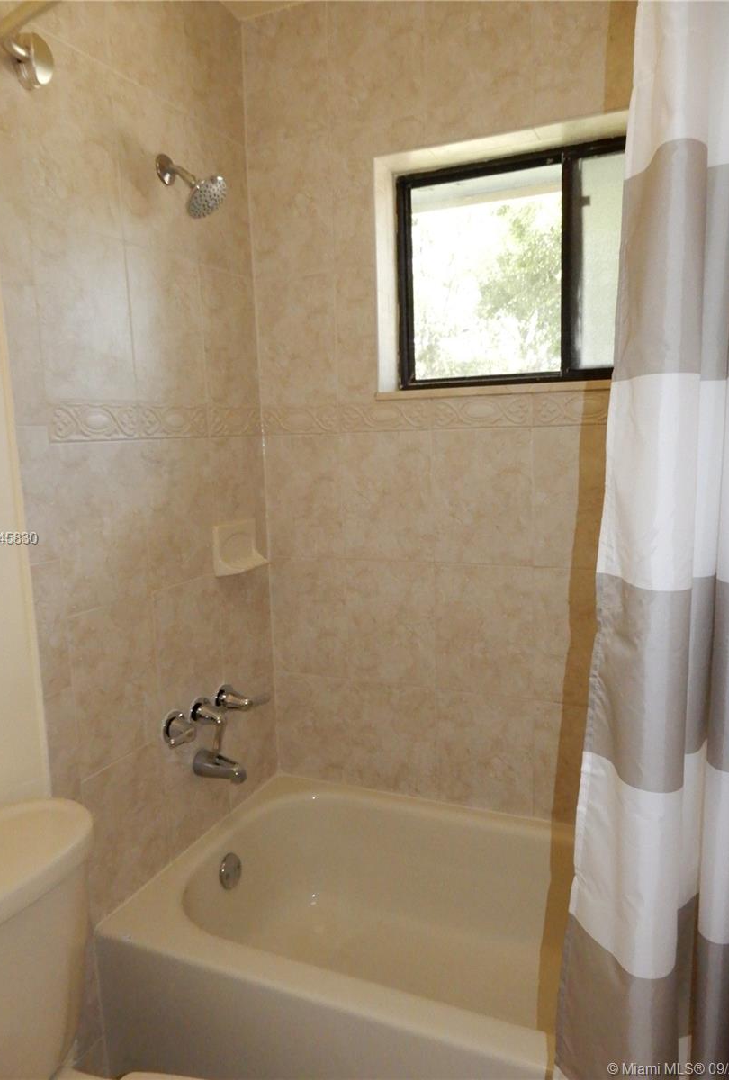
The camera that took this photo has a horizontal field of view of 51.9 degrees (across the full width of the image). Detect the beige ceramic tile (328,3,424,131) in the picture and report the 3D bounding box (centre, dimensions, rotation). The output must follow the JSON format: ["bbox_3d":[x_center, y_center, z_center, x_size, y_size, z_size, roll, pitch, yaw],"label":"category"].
[{"bbox_3d":[0.025,-1.184,1.823,0.251,0.304,0.012,2,9,24],"label":"beige ceramic tile"}]

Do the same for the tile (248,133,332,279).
[{"bbox_3d":[-0.192,-0.870,1.971,0.243,0.335,0.011,2,9,24],"label":"tile"}]

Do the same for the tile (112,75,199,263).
[{"bbox_3d":[-0.466,-0.819,1.678,0.012,0.339,0.251,2,9,24],"label":"tile"}]

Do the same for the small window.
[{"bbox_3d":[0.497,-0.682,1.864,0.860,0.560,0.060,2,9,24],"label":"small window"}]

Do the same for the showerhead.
[{"bbox_3d":[-0.380,-0.786,1.655,0.150,0.142,0.107,2,9,25],"label":"showerhead"}]

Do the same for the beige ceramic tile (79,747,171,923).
[{"bbox_3d":[-0.520,0.629,1.650,0.012,0.313,0.251,2,9,24],"label":"beige ceramic tile"}]

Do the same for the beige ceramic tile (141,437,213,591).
[{"bbox_3d":[-0.440,-0.070,1.790,0.011,0.339,0.256,2,9,24],"label":"beige ceramic tile"}]

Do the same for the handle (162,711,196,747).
[{"bbox_3d":[-0.430,0.443,1.742,0.065,0.079,0.119,2,9,25],"label":"handle"}]

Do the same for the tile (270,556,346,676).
[{"bbox_3d":[-0.156,0.217,2.128,0.243,0.341,0.011,2,9,24],"label":"tile"}]

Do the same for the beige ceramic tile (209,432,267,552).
[{"bbox_3d":[-0.334,-0.105,1.997,0.010,0.340,0.244,2,9,25],"label":"beige ceramic tile"}]

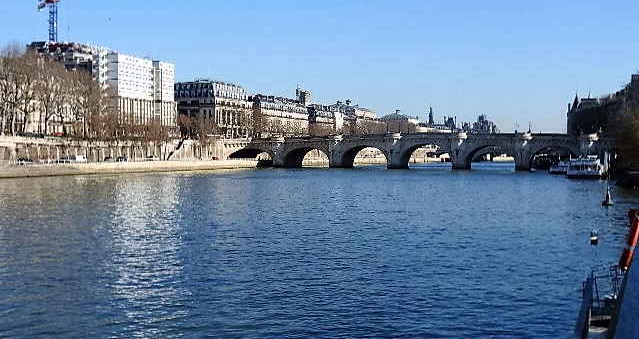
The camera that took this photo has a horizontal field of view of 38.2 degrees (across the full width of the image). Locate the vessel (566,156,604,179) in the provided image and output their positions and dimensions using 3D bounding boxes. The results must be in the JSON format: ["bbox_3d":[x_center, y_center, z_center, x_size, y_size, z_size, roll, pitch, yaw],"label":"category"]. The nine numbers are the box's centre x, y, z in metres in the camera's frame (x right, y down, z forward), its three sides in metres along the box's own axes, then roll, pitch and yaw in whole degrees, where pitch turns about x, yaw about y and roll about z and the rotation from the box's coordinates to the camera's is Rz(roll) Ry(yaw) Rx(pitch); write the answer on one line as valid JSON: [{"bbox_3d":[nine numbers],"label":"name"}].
[{"bbox_3d":[59.900,-0.800,207.500,7.000,4.800,27.000,0,1,17],"label":"vessel"}]

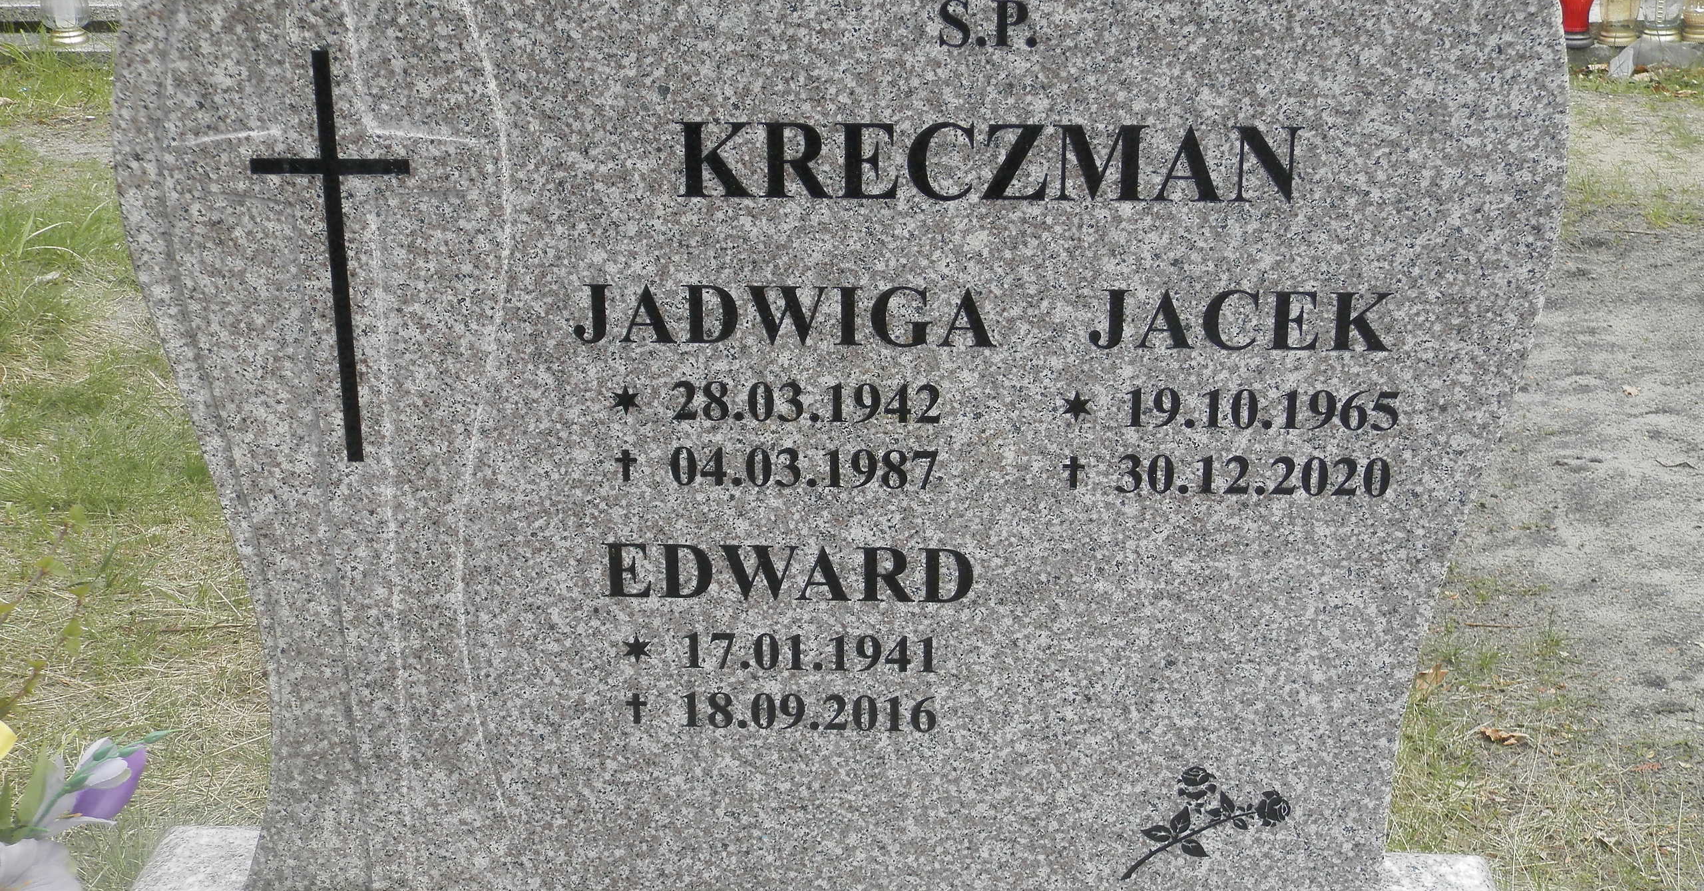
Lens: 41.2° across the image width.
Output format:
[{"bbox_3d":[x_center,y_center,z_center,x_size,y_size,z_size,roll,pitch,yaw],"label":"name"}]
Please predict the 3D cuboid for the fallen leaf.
[{"bbox_3d":[0.743,0.331,2.585,0.060,0.014,0.030,6,23,16],"label":"fallen leaf"}]

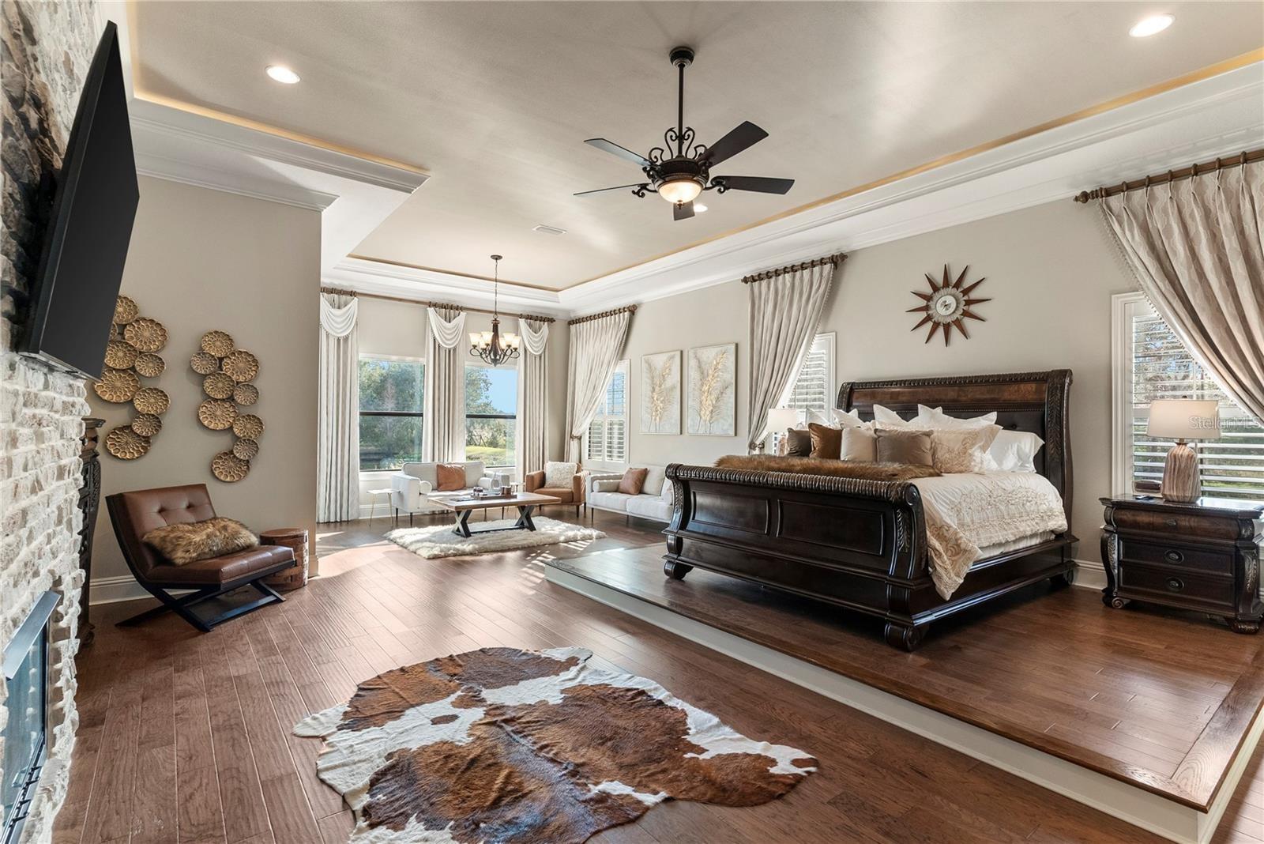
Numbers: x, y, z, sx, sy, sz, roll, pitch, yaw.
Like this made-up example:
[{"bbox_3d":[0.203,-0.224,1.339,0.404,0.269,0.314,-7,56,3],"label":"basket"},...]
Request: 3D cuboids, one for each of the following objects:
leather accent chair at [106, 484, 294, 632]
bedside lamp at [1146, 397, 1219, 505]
[{"bbox_3d":[-3.240,0.995,4.557,0.916,0.896,0.778,0,-1,8],"label":"leather accent chair"},{"bbox_3d":[3.862,0.191,4.191,0.380,0.713,0.380,1,-1,-38],"label":"bedside lamp"}]

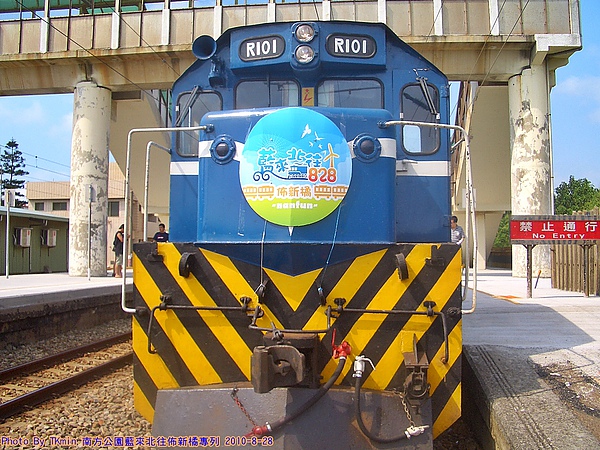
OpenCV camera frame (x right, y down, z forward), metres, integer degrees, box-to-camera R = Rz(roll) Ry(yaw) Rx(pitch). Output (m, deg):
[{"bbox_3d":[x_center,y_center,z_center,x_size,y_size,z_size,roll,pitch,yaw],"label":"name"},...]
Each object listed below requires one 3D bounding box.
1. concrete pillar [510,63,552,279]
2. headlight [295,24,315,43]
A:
[{"bbox_3d":[7.068,-1.641,18.665,1.183,6.466,1.183,0,-4,5],"label":"concrete pillar"},{"bbox_3d":[0.047,-1.802,5.710,0.180,0.175,0.090,0,-4,5],"label":"headlight"}]

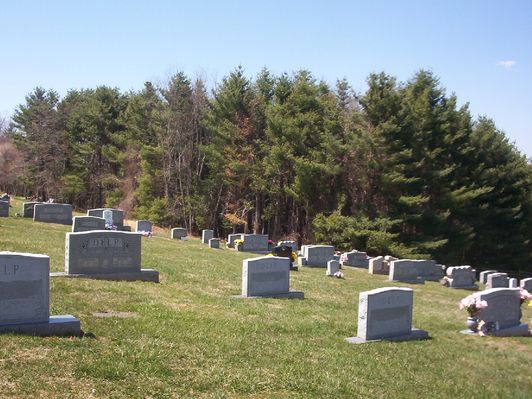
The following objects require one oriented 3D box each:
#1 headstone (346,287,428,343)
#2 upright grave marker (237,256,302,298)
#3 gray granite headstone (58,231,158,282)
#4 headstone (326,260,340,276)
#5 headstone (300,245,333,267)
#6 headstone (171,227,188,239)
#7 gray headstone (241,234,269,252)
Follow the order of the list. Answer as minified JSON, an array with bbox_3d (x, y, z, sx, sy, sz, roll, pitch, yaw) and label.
[{"bbox_3d":[1.607,1.533,8.020,1.250,0.703,0.310,0,4,-29],"label":"headstone"},{"bbox_3d":[0.016,1.276,9.611,1.210,0.692,0.320,-1,4,-31],"label":"upright grave marker"},{"bbox_3d":[-2.416,0.870,8.973,1.620,0.764,0.320,0,3,-29],"label":"gray granite headstone"},{"bbox_3d":[1.874,1.913,16.700,0.360,0.410,0.170,0,4,-30],"label":"headstone"},{"bbox_3d":[1.711,1.802,19.000,1.020,0.630,0.210,0,4,-30],"label":"headstone"},{"bbox_3d":[-3.457,1.379,24.000,0.600,0.470,0.200,0,4,-30],"label":"headstone"},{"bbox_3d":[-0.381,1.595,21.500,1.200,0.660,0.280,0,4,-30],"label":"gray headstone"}]

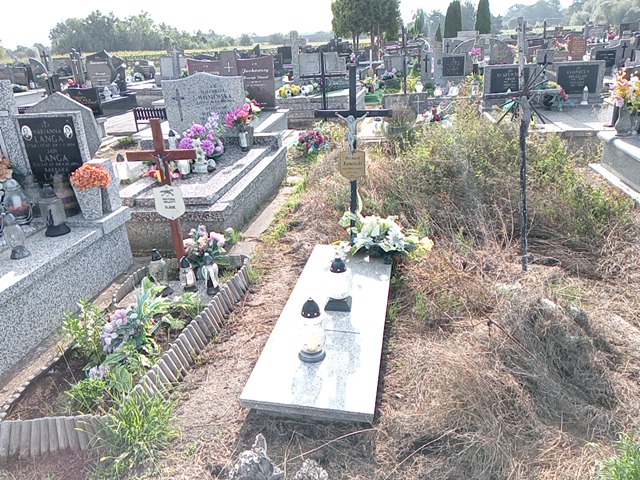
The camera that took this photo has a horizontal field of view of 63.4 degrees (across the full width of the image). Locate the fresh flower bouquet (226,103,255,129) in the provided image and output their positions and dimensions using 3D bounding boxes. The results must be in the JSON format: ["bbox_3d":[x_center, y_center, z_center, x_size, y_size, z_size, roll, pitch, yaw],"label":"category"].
[{"bbox_3d":[-0.902,-1.431,5.950,0.370,0.340,0.300,2,22,10],"label":"fresh flower bouquet"}]

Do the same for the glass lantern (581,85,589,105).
[{"bbox_3d":[4.122,-2.252,8.028,0.115,0.278,0.115,2,22,10],"label":"glass lantern"}]

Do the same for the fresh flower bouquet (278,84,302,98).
[{"bbox_3d":[-0.553,-2.782,9.700,0.420,0.250,0.350,2,21,10],"label":"fresh flower bouquet"}]

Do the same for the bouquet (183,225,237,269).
[{"bbox_3d":[-0.751,0.058,3.520,0.340,0.300,0.270,2,21,10],"label":"bouquet"}]

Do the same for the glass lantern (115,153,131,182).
[{"bbox_3d":[-1.950,-0.711,5.071,0.135,0.284,0.135,2,22,10],"label":"glass lantern"}]

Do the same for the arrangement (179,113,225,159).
[{"bbox_3d":[-1.190,-1.050,5.200,0.420,0.370,0.330,2,21,10],"label":"arrangement"}]

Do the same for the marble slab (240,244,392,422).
[{"bbox_3d":[0.098,0.398,3.012,0.579,0.045,1.803,3,22,9],"label":"marble slab"}]

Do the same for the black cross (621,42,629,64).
[{"bbox_3d":[6.970,-4.292,11.850,0.150,0.420,0.050,2,22,10],"label":"black cross"}]

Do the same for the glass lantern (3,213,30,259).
[{"bbox_3d":[-1.838,-0.042,3.121,0.130,0.261,0.130,2,22,10],"label":"glass lantern"}]

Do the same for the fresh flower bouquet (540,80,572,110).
[{"bbox_3d":[3.571,-2.191,7.850,0.410,0.400,0.320,2,21,10],"label":"fresh flower bouquet"}]

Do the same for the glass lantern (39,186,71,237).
[{"bbox_3d":[-1.769,-0.202,3.436,0.150,0.310,0.150,2,21,10],"label":"glass lantern"}]

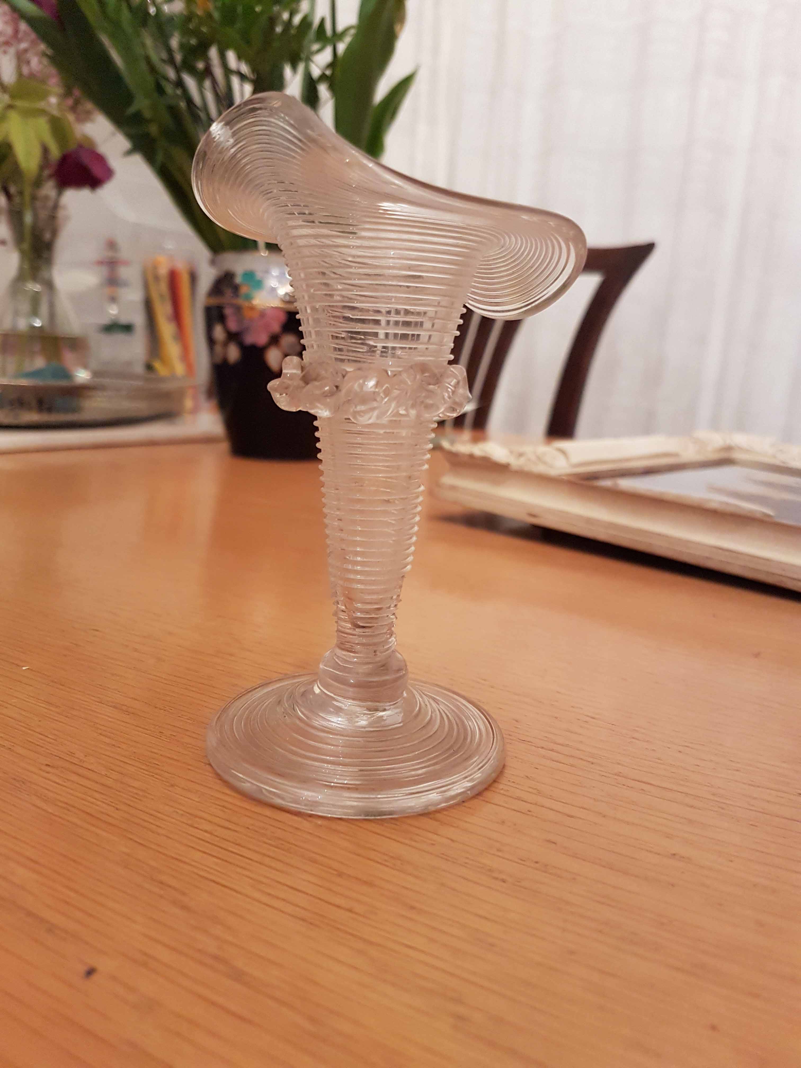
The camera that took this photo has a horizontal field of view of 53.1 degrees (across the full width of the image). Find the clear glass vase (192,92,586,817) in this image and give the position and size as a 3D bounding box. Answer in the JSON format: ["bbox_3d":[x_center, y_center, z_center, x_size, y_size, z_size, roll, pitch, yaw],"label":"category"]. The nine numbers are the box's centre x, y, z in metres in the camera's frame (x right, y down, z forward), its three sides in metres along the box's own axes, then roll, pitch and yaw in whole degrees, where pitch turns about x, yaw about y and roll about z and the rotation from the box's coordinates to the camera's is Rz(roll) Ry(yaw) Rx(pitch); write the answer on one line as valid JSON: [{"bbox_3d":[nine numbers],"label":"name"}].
[{"bbox_3d":[-0.006,-0.019,0.193,0.087,0.148,0.087,15,17,41],"label":"clear glass vase"}]

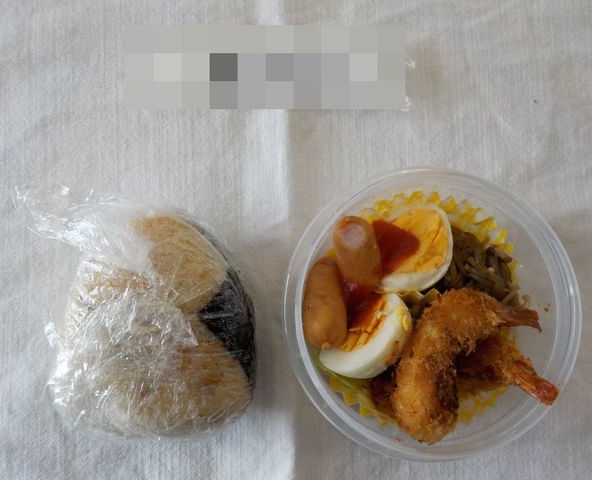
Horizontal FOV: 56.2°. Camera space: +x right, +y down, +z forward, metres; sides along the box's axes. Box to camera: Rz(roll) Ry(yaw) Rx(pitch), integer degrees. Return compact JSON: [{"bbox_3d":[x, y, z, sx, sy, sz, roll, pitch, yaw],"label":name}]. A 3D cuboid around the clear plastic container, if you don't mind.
[{"bbox_3d":[0.062,0.032,0.258,0.135,0.038,0.135,0,83,0],"label":"clear plastic container"}]

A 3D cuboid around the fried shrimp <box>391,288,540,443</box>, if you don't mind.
[{"bbox_3d":[0.069,0.050,0.240,0.079,0.028,0.047,-45,85,-5],"label":"fried shrimp"}]

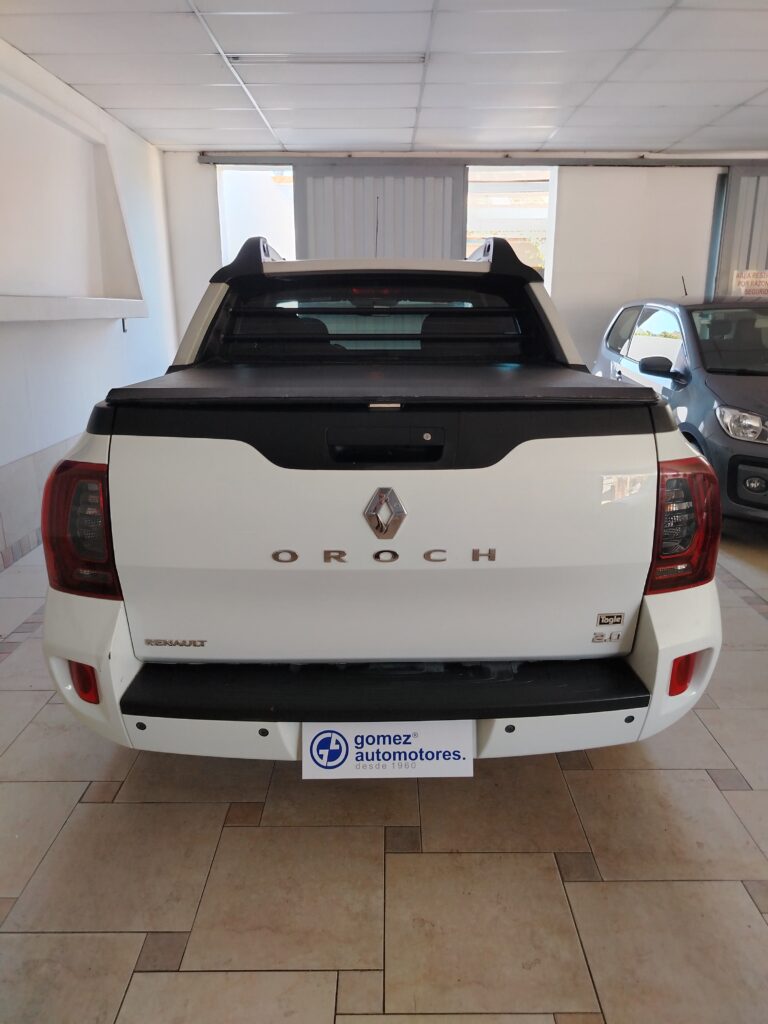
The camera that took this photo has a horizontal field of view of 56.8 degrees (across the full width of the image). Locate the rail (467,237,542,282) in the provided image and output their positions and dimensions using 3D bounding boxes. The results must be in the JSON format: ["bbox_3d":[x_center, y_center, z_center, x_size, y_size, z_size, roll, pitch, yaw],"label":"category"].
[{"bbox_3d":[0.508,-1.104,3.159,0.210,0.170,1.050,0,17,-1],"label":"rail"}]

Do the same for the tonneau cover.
[{"bbox_3d":[-0.008,-0.419,2.236,1.270,0.052,1.250,0,15,-1],"label":"tonneau cover"}]

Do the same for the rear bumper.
[{"bbox_3d":[0.004,0.377,1.833,1.790,0.355,0.440,0,17,-1],"label":"rear bumper"}]

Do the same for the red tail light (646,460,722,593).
[{"bbox_3d":[0.768,0.019,1.864,0.240,0.355,0.250,0,17,-1],"label":"red tail light"}]

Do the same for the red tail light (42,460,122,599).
[{"bbox_3d":[-0.767,0.032,1.826,0.240,0.355,0.250,0,17,-1],"label":"red tail light"}]

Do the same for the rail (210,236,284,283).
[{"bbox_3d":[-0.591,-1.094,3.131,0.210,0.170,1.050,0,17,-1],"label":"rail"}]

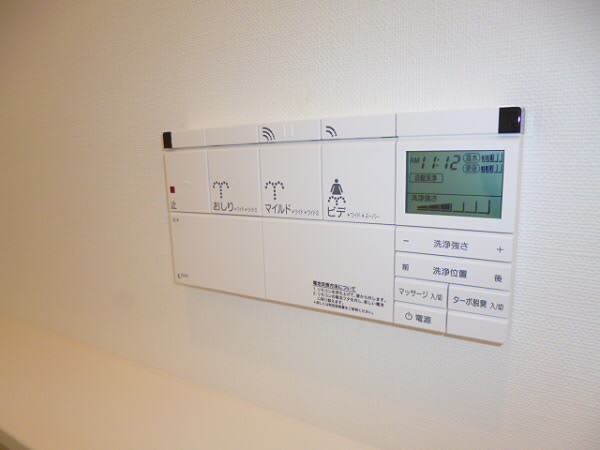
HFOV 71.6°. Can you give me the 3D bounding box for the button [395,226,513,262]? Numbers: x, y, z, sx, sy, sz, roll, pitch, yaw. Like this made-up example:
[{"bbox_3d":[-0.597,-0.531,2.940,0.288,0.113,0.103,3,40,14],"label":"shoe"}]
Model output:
[{"bbox_3d":[0.082,0.009,0.227,0.059,0.014,0.005,4,11,30],"label":"button"}]

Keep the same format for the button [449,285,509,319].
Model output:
[{"bbox_3d":[0.096,0.040,0.224,0.029,0.014,0.005,4,11,30],"label":"button"}]

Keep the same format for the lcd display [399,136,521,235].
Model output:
[{"bbox_3d":[0.081,-0.022,0.221,0.059,0.048,0.005,4,11,30],"label":"lcd display"}]

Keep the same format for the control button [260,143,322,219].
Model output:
[{"bbox_3d":[-0.005,-0.029,0.272,0.046,0.048,0.005,4,11,30],"label":"control button"}]

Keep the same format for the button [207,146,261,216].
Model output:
[{"bbox_3d":[-0.045,-0.032,0.295,0.045,0.048,0.005,4,11,30],"label":"button"}]

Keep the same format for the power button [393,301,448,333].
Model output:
[{"bbox_3d":[0.070,0.053,0.242,0.029,0.013,0.005,4,11,30],"label":"power button"}]

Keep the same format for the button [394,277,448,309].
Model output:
[{"bbox_3d":[0.070,0.038,0.239,0.029,0.014,0.005,4,11,30],"label":"button"}]

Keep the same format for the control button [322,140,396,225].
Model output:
[{"bbox_3d":[0.035,-0.026,0.248,0.045,0.048,0.005,4,11,30],"label":"control button"}]

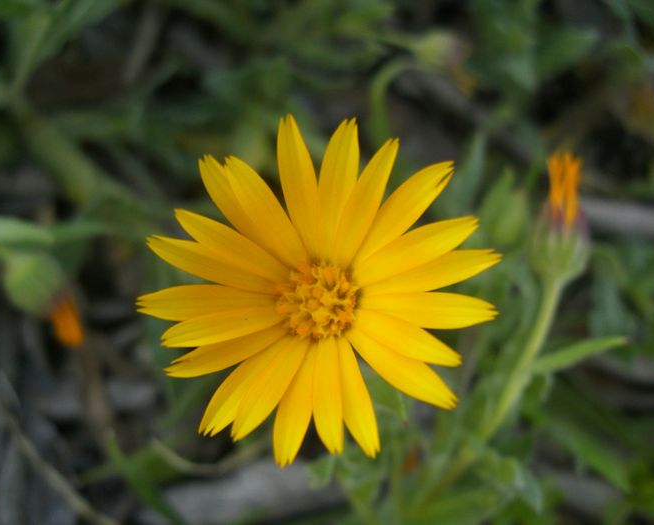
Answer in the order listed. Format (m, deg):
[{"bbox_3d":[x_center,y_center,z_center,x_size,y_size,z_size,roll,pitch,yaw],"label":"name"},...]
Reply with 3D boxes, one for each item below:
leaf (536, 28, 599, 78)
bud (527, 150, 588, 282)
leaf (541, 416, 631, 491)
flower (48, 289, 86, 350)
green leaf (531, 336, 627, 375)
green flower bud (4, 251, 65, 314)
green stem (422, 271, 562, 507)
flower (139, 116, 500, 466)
[{"bbox_3d":[0.066,-0.057,0.210,0.018,0.005,0.009,-34,53,13],"label":"leaf"},{"bbox_3d":[0.043,-0.008,0.141,0.011,0.024,0.011,1,21,0],"label":"bud"},{"bbox_3d":[0.063,0.046,0.186,0.031,0.005,0.007,39,54,-13],"label":"leaf"},{"bbox_3d":[-0.053,0.012,0.156,0.006,0.011,0.006,-25,18,0],"label":"flower"},{"bbox_3d":[0.050,0.018,0.151,0.019,0.004,0.005,-16,52,6],"label":"green leaf"},{"bbox_3d":[-0.056,0.004,0.147,0.011,0.011,0.012,-39,96,0],"label":"green flower bud"},{"bbox_3d":[0.035,0.029,0.162,0.006,0.069,0.006,19,35,0],"label":"green stem"},{"bbox_3d":[-0.001,0.004,0.103,0.048,0.014,0.046,0,83,0],"label":"flower"}]

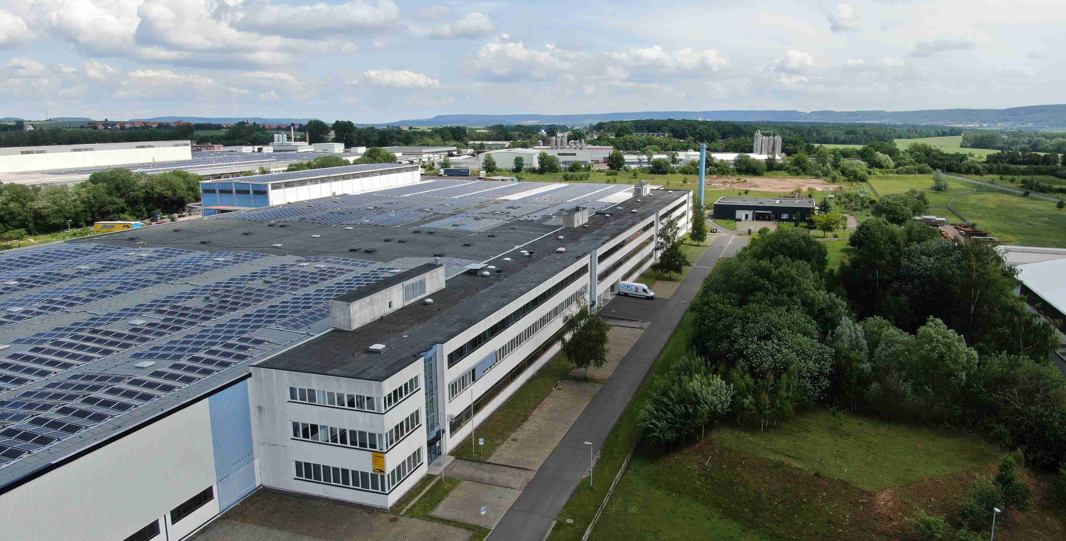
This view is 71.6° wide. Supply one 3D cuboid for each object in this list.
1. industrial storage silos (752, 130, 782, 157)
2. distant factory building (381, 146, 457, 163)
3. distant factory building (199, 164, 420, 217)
[{"bbox_3d":[190.329,-99.480,600.307,23.000,28.000,13.000,3,12,19],"label":"industrial storage silos"},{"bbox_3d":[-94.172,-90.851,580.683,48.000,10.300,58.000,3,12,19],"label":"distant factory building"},{"bbox_3d":[-72.220,-28.684,260.193,24.800,12.200,90.800,3,12,19],"label":"distant factory building"}]

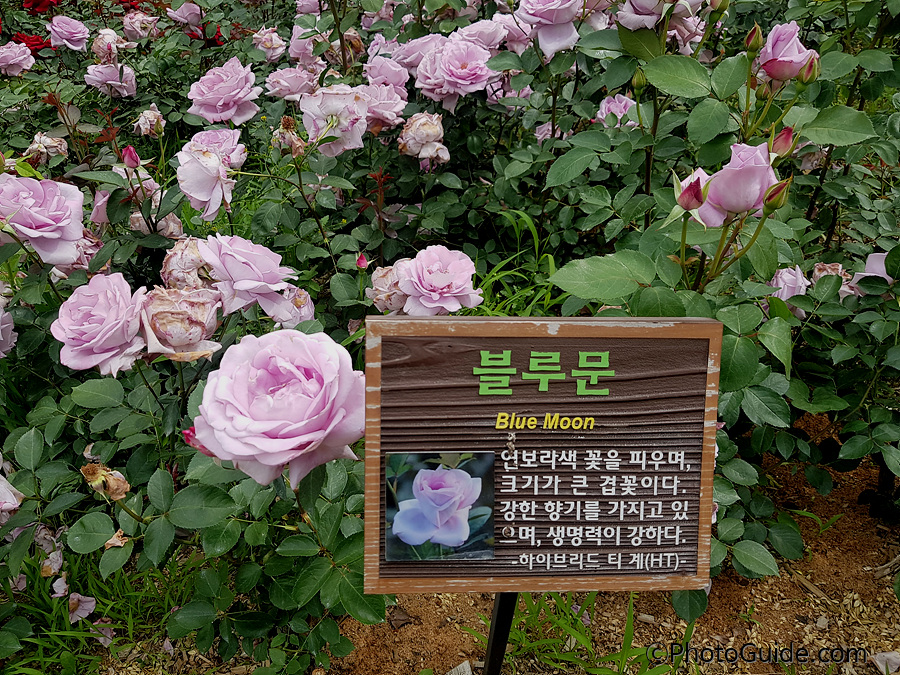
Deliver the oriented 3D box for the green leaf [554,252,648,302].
[{"bbox_3d":[0.149,-0.059,0.679,0.092,0.018,0.051,2,64,9],"label":"green leaf"}]

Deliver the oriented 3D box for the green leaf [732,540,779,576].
[{"bbox_3d":[0.371,0.268,0.820,0.069,0.012,0.042,30,65,16],"label":"green leaf"}]

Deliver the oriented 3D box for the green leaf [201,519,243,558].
[{"bbox_3d":[-0.249,0.220,0.740,0.037,0.012,0.054,28,61,17],"label":"green leaf"}]

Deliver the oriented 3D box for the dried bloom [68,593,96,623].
[{"bbox_3d":[-0.609,0.447,1.120,0.047,0.025,0.045,0,32,0],"label":"dried bloom"}]

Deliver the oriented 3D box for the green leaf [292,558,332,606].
[{"bbox_3d":[-0.133,0.240,0.660,0.037,0.012,0.053,29,62,26],"label":"green leaf"}]

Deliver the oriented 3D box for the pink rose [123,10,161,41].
[{"bbox_3d":[-0.639,-0.646,1.400,0.078,0.058,0.075,-19,41,-23],"label":"pink rose"}]

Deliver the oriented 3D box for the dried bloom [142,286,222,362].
[{"bbox_3d":[-0.318,-0.017,0.800,0.091,0.080,0.088,0,32,0],"label":"dried bloom"}]

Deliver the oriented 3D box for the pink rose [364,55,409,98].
[{"bbox_3d":[-0.115,-0.469,1.220,0.080,0.075,0.080,-3,28,-5],"label":"pink rose"}]

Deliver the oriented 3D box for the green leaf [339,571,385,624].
[{"bbox_3d":[-0.094,0.285,0.740,0.044,0.014,0.070,-35,64,-28],"label":"green leaf"}]

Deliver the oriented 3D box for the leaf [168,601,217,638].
[{"bbox_3d":[-0.333,0.368,0.880,0.059,0.012,0.044,-7,50,-6],"label":"leaf"}]

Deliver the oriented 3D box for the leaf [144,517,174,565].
[{"bbox_3d":[-0.335,0.235,0.780,0.031,0.012,0.058,5,58,-15],"label":"leaf"}]

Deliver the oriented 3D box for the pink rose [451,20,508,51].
[{"bbox_3d":[0.046,-0.464,1.050,0.088,0.055,0.082,1,27,2],"label":"pink rose"}]

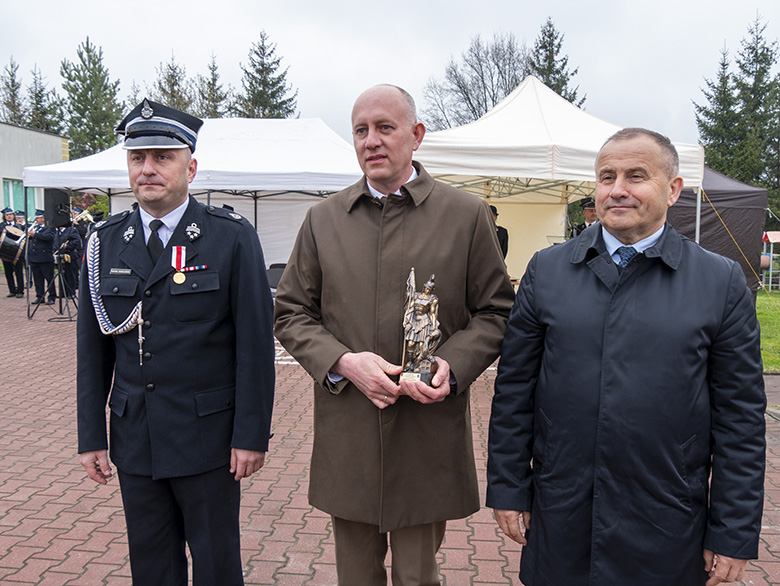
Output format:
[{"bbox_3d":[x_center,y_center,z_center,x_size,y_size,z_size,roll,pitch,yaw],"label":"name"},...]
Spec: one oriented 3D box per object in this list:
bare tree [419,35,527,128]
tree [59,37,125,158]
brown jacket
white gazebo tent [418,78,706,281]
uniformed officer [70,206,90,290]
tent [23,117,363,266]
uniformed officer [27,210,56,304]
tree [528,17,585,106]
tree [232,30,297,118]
[{"bbox_3d":[5.027,-8.660,39.309,7.000,12.420,6.500,1,6,0],"label":"bare tree"},{"bbox_3d":[-11.768,-5.635,26.576,3.300,8.598,3.300,1,6,0],"label":"tree"},{"bbox_3d":[0.012,0.148,1.760,0.610,0.985,0.400,1,6,7],"label":"brown jacket"},{"bbox_3d":[1.742,-1.086,9.813,3.020,3.360,5.900,1,6,2],"label":"white gazebo tent"},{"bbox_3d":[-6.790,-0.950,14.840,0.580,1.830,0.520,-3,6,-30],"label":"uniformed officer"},{"bbox_3d":[-2.756,-1.386,12.064,6.000,3.380,3.020,1,6,3],"label":"tent"},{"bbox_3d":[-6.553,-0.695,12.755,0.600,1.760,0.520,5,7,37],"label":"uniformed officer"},{"bbox_3d":[7.872,-7.589,33.384,4.500,11.587,4.500,1,6,0],"label":"tree"},{"bbox_3d":[-6.202,-7.359,33.427,4.300,10.757,4.300,1,6,0],"label":"tree"}]

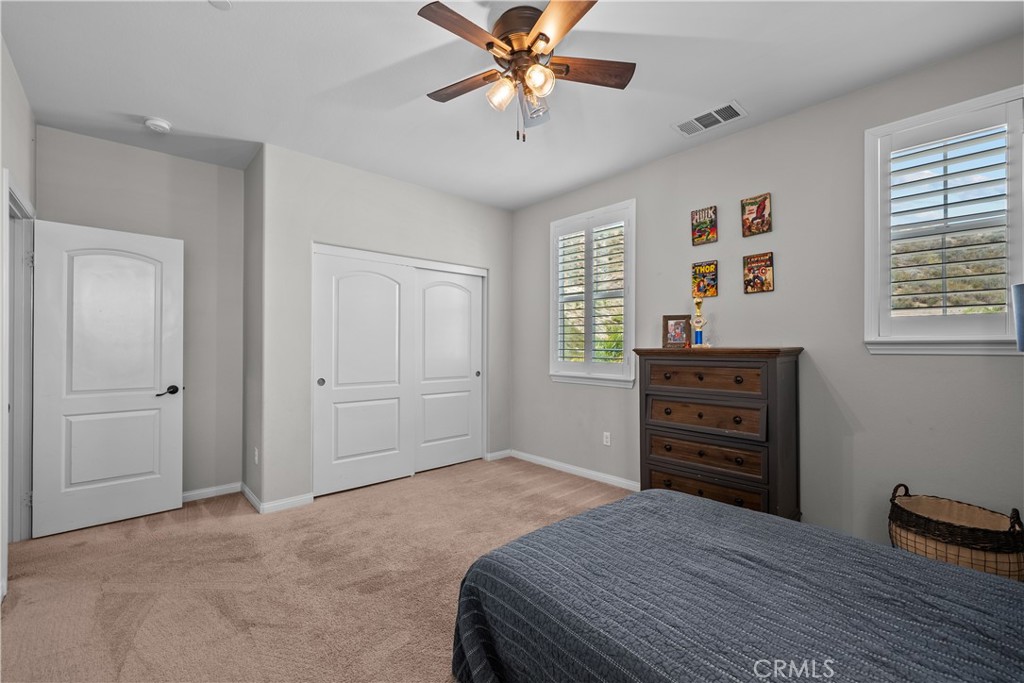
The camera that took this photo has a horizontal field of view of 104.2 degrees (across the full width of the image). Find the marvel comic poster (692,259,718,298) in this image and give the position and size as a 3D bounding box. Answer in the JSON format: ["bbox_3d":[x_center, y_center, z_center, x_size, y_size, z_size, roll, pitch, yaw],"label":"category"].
[{"bbox_3d":[1.460,-0.468,3.012,0.016,0.268,0.180,0,0,-44],"label":"marvel comic poster"}]

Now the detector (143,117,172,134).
[{"bbox_3d":[-2.443,-1.480,2.749,0.143,0.046,0.143,0,0,-39],"label":"detector"}]

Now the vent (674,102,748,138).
[{"bbox_3d":[1.336,-1.487,2.704,0.238,0.025,0.402,0,0,-44],"label":"vent"}]

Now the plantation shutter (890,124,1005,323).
[{"bbox_3d":[2.316,-0.613,2.132,0.061,0.974,0.436,0,0,-44],"label":"plantation shutter"}]

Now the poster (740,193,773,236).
[{"bbox_3d":[1.701,-0.873,2.767,0.016,0.271,0.182,0,0,-44],"label":"poster"}]

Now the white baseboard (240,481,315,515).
[{"bbox_3d":[-1.967,1.260,3.325,0.363,0.082,0.650,0,0,-39],"label":"white baseboard"}]

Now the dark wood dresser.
[{"bbox_3d":[1.393,0.672,2.766,0.422,1.254,0.934,0,0,-44],"label":"dark wood dresser"}]

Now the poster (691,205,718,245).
[{"bbox_3d":[1.459,-0.871,3.016,0.016,0.270,0.183,0,0,-44],"label":"poster"}]

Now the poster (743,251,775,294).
[{"bbox_3d":[1.709,-0.468,2.757,0.016,0.263,0.183,0,0,-44],"label":"poster"}]

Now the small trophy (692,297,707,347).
[{"bbox_3d":[1.362,-0.137,2.885,0.102,0.366,0.082,0,0,37],"label":"small trophy"}]

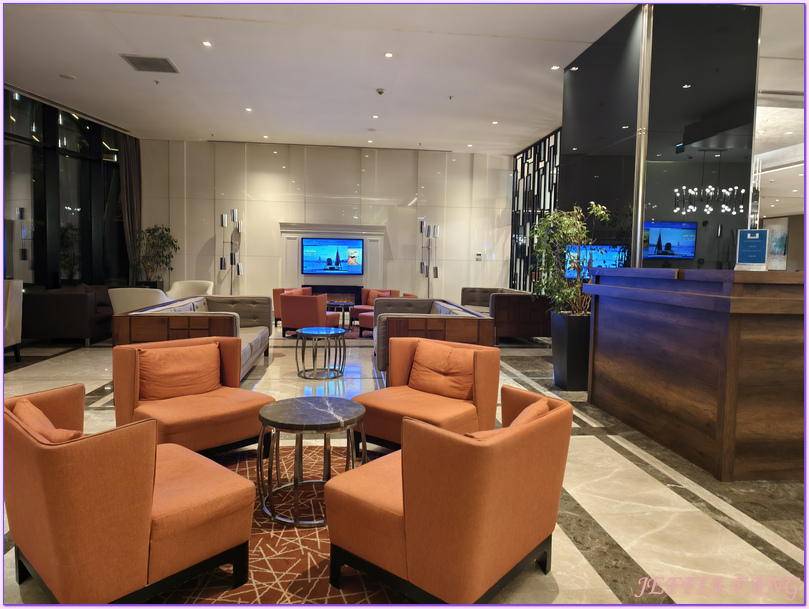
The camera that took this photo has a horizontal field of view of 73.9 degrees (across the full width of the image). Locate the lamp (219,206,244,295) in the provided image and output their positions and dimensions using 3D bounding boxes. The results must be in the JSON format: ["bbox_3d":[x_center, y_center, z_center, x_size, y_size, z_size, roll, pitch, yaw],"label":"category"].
[{"bbox_3d":[-3.768,-0.919,11.756,0.494,2.312,0.460,1,4,-5],"label":"lamp"}]

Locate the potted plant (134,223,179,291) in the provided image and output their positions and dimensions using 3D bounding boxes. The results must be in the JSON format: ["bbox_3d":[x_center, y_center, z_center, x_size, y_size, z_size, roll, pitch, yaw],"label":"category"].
[{"bbox_3d":[-5.341,-0.746,11.598,0.920,1.940,0.897,1,4,-5],"label":"potted plant"}]

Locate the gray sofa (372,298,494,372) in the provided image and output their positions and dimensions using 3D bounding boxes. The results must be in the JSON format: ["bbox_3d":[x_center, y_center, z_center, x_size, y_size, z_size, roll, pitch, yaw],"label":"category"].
[{"bbox_3d":[0.167,0.381,5.631,0.940,0.732,2.438,1,4,-4],"label":"gray sofa"}]

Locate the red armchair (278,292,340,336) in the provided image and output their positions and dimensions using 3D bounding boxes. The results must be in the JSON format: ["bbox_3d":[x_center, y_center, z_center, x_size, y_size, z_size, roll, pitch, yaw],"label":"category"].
[{"bbox_3d":[-1.508,0.175,8.673,0.664,0.716,0.685,3,5,23],"label":"red armchair"}]

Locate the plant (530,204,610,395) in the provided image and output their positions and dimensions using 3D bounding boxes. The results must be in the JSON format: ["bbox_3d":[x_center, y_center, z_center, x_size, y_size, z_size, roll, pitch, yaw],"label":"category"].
[{"bbox_3d":[1.635,-0.088,5.336,0.824,1.882,0.763,1,4,-7],"label":"plant"}]

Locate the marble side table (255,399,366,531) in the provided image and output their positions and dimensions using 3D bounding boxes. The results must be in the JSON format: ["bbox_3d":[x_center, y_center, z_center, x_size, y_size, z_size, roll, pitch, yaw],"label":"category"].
[{"bbox_3d":[-0.436,0.729,2.577,0.498,0.460,0.498,1,4,-5],"label":"marble side table"}]

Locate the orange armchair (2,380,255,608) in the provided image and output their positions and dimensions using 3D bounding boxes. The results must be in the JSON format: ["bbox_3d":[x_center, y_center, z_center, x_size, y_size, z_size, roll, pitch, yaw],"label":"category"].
[{"bbox_3d":[-0.962,0.663,1.870,0.627,0.675,0.634,5,6,42],"label":"orange armchair"}]

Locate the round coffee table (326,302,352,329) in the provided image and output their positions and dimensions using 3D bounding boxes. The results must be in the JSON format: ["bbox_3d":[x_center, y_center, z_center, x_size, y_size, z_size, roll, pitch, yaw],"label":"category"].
[{"bbox_3d":[-1.131,0.214,9.529,0.498,0.460,0.498,1,4,-5],"label":"round coffee table"}]

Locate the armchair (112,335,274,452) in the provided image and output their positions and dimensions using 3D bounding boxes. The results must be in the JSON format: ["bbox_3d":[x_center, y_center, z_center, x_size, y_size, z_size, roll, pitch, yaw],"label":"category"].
[{"bbox_3d":[-1.197,0.571,3.088,0.634,0.675,0.627,4,5,39],"label":"armchair"}]

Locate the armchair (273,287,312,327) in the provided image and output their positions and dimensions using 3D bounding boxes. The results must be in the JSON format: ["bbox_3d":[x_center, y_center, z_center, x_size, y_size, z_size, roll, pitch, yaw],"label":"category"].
[{"bbox_3d":[-1.942,0.068,9.947,0.685,0.716,0.664,5,6,40],"label":"armchair"}]

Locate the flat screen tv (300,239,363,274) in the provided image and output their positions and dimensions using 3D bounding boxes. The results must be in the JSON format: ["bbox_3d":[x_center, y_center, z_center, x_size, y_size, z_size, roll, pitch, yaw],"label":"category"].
[{"bbox_3d":[-1.491,-0.990,11.238,1.283,0.753,0.070,1,4,-7],"label":"flat screen tv"}]

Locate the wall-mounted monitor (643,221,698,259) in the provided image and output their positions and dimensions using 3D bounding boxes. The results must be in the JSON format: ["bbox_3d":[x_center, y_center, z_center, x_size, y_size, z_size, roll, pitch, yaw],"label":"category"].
[{"bbox_3d":[2.801,-0.672,5.655,0.571,0.407,0.057,1,4,-5],"label":"wall-mounted monitor"}]

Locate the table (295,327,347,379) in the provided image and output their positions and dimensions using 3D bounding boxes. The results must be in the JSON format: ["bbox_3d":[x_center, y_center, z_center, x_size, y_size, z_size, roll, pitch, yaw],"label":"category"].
[{"bbox_3d":[-0.901,0.527,5.838,0.541,0.476,0.541,1,4,-7],"label":"table"}]

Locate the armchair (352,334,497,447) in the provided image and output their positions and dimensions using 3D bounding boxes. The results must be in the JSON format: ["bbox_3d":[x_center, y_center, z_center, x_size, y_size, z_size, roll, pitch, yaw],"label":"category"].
[{"bbox_3d":[0.138,0.613,3.434,0.664,0.716,0.685,5,6,37],"label":"armchair"}]

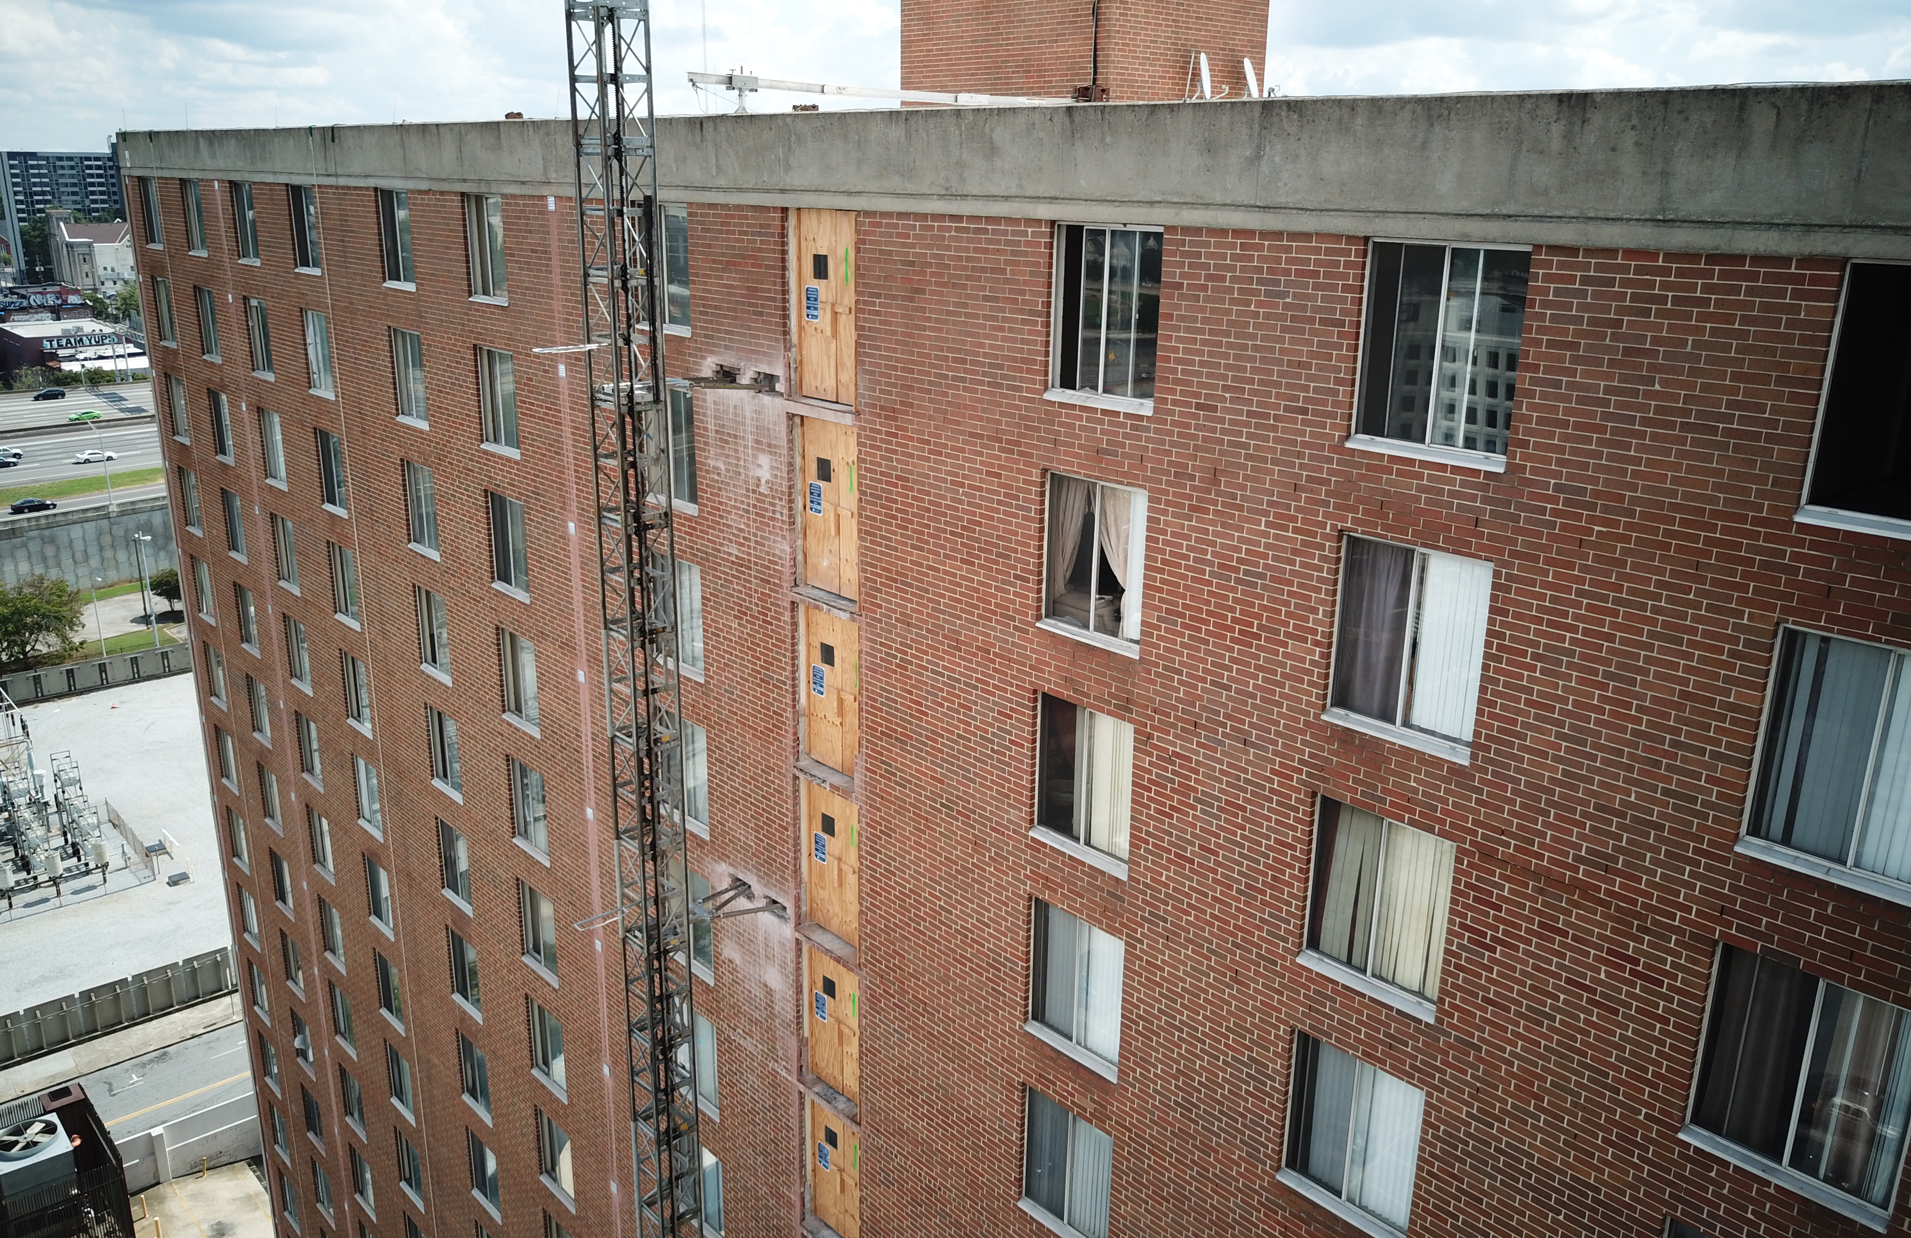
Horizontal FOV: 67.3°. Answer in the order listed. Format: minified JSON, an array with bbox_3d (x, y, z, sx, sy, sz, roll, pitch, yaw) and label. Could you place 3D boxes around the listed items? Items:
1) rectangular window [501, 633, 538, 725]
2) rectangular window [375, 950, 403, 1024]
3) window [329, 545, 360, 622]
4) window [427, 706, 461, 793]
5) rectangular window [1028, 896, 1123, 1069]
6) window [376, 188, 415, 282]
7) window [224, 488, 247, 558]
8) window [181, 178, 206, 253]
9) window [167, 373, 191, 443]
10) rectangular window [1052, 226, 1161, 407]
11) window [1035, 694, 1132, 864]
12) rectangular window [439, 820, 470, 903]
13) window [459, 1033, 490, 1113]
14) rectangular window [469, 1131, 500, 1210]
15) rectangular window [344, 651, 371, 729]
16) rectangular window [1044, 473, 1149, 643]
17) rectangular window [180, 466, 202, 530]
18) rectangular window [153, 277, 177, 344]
[{"bbox_3d":[-8.144,1.134,26.995,0.130,1.758,1.500,-15,23,-41],"label":"rectangular window"},{"bbox_3d":[-14.131,9.279,36.046,0.130,1.758,1.500,-15,23,-41],"label":"rectangular window"},{"bbox_3d":[-13.949,-0.801,32.968,0.120,1.741,1.506,-14,23,-41],"label":"window"},{"bbox_3d":[-10.745,2.812,30.434,0.120,1.741,1.506,-14,23,-41],"label":"window"},{"bbox_3d":[1.469,4.365,17.245,0.120,1.741,1.506,-14,23,-41],"label":"rectangular window"},{"bbox_3d":[-10.570,-7.258,27.264,0.130,1.733,1.500,-15,23,-41],"label":"window"},{"bbox_3d":[-18.717,-2.484,37.490,0.120,1.683,1.437,-14,23,-41],"label":"window"},{"bbox_3d":[-18.581,-9.890,35.199,0.120,1.652,1.437,-14,23,-41],"label":"window"},{"bbox_3d":[-21.536,-5.891,39.902,0.130,1.758,1.500,-15,23,-41],"label":"window"},{"bbox_3d":[1.588,-3.184,14.876,0.130,1.733,1.500,-15,23,-41],"label":"rectangular window"},{"bbox_3d":[1.465,1.770,16.147,0.100,1.690,1.460,-15,23,-41],"label":"window"},{"bbox_3d":[-10.794,5.335,31.216,0.120,1.741,1.506,-14,23,-41],"label":"rectangular window"},{"bbox_3d":[-10.679,10.162,32.147,0.120,1.684,1.437,-14,23,-41],"label":"window"},{"bbox_3d":[-10.725,12.671,32.917,0.100,1.690,1.460,-15,23,-41],"label":"rectangular window"},{"bbox_3d":[-13.726,1.658,33.083,0.100,1.690,1.460,-15,23,-41],"label":"rectangular window"},{"bbox_3d":[1.506,-0.672,15.395,0.100,1.690,1.460,-15,23,-41],"label":"rectangular window"},{"bbox_3d":[-21.200,-3.314,40.028,0.120,1.683,1.437,-14,23,-41],"label":"rectangular window"},{"bbox_3d":[-21.490,-8.414,39.117,0.130,1.758,1.500,-15,23,-41],"label":"rectangular window"}]

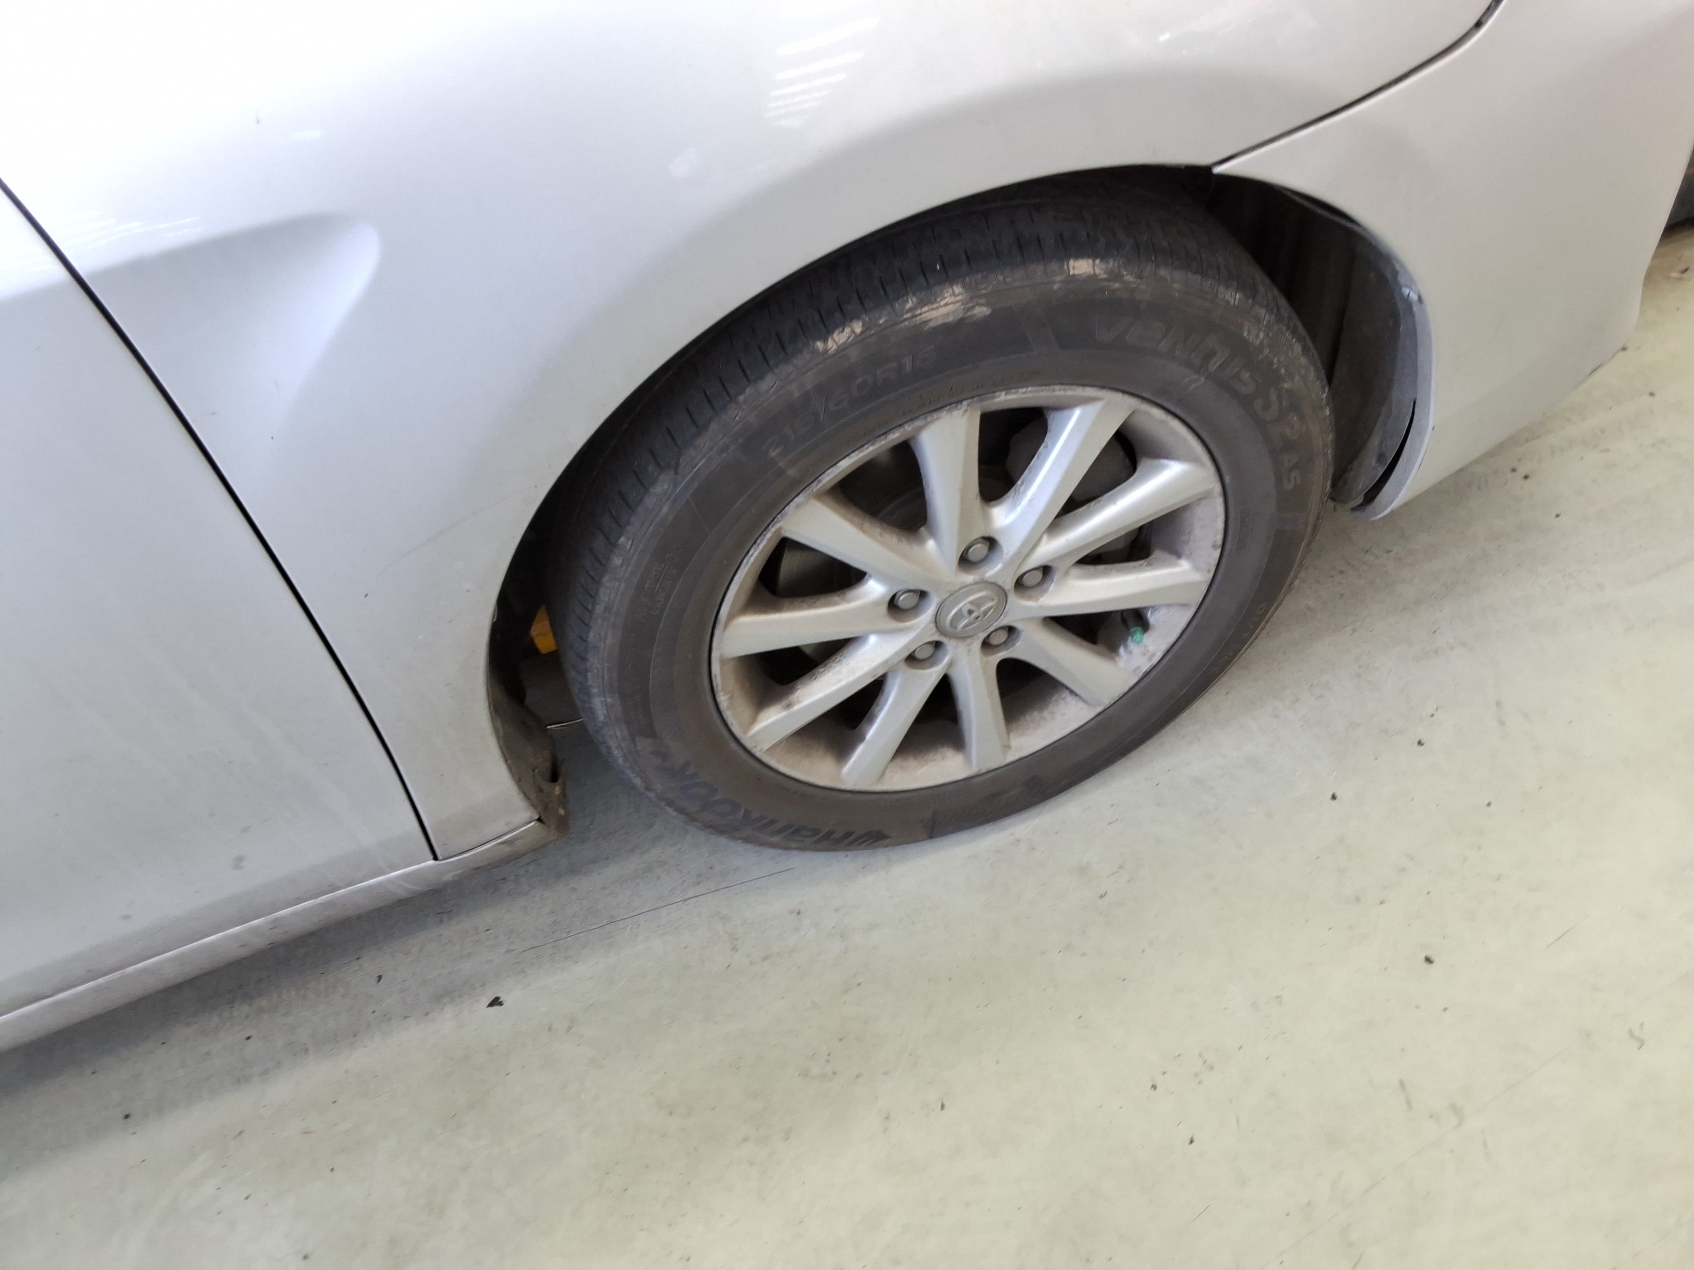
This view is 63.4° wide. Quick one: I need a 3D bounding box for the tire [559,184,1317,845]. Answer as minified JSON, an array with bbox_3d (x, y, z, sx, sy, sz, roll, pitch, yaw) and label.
[{"bbox_3d":[0.074,-0.085,1.168,0.662,0.655,0.220,-20,49,-4],"label":"tire"}]

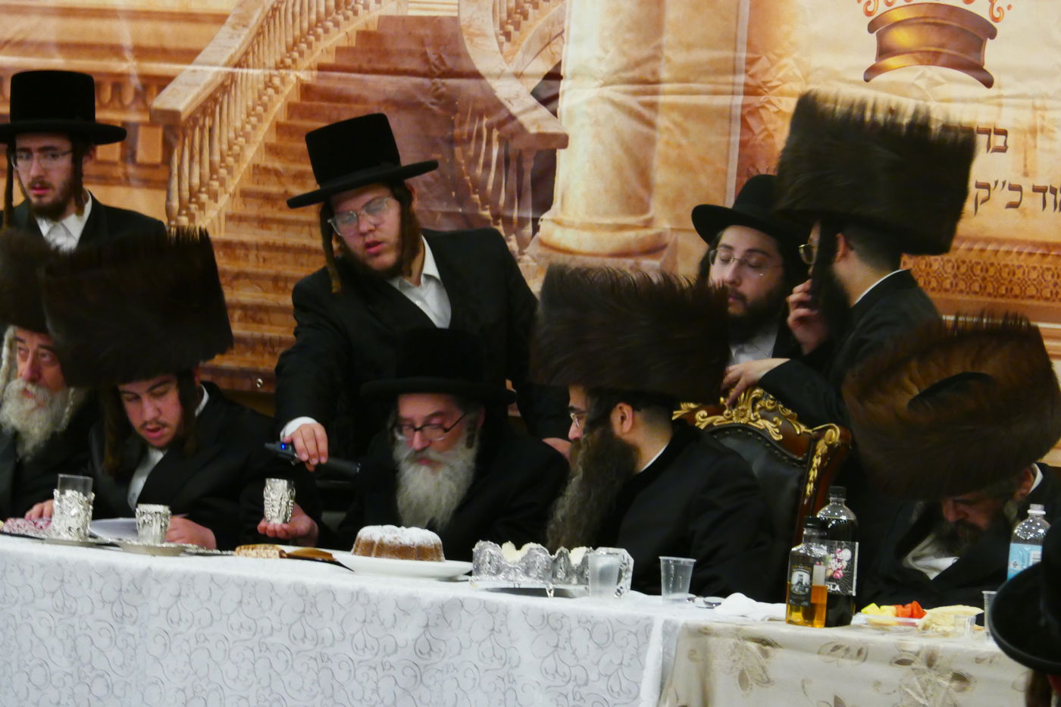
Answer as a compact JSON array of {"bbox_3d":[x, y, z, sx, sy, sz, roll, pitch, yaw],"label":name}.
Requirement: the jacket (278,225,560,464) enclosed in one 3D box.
[{"bbox_3d":[-0.240,0.122,16.450,0.610,0.780,0.440,-2,8,9],"label":"jacket"}]

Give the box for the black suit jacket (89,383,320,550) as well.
[{"bbox_3d":[-0.699,0.378,15.550,0.510,0.650,0.430,5,2,25],"label":"black suit jacket"}]

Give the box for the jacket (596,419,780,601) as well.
[{"bbox_3d":[0.291,0.460,15.150,0.400,0.650,0.500,3,2,-36],"label":"jacket"}]

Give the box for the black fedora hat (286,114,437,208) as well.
[{"bbox_3d":[-0.369,-0.414,15.600,0.330,0.140,0.360,-15,3,1],"label":"black fedora hat"}]

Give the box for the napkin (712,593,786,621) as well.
[{"bbox_3d":[0.449,0.513,15.029,0.160,0.042,0.150,4,1,0],"label":"napkin"}]

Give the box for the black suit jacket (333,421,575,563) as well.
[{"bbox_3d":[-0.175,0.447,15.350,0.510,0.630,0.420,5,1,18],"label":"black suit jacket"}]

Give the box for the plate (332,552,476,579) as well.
[{"bbox_3d":[-0.271,0.451,15.636,0.300,0.032,0.300,4,1,0],"label":"plate"}]

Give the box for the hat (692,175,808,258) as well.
[{"bbox_3d":[0.517,-0.304,15.700,0.330,0.140,0.360,9,-13,25],"label":"hat"}]

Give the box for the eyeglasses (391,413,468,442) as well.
[{"bbox_3d":[-0.205,0.142,16.053,0.138,0.042,0.140,3,27,29],"label":"eyeglasses"}]

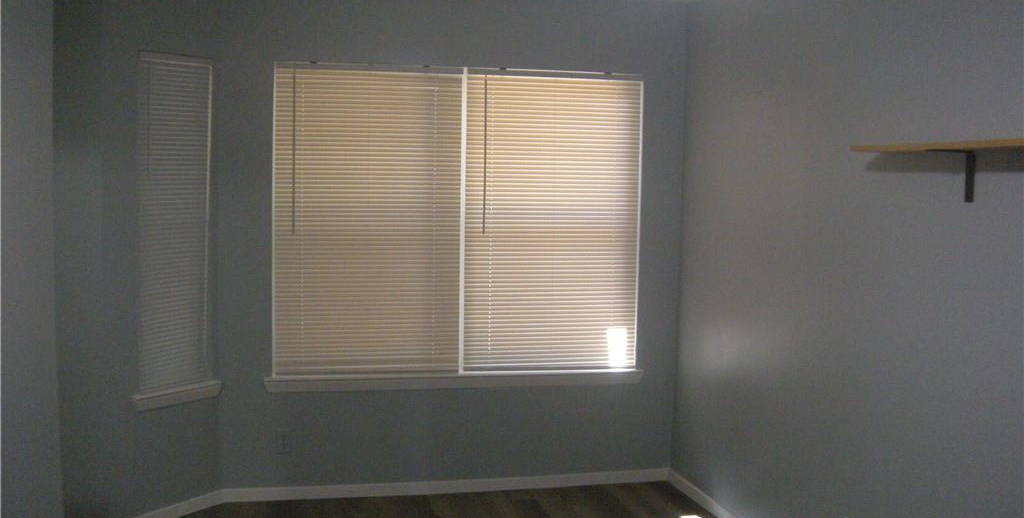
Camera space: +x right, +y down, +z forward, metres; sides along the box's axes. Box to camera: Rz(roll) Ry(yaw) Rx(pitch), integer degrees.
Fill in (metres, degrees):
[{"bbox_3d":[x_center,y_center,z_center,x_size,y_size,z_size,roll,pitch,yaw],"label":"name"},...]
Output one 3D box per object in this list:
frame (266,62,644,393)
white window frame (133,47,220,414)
[{"bbox_3d":[-0.240,-0.187,5.031,1.795,1.460,0.050,0,5,-13],"label":"frame"},{"bbox_3d":[-1.508,-0.124,4.612,0.080,1.550,0.472,4,6,34],"label":"white window frame"}]

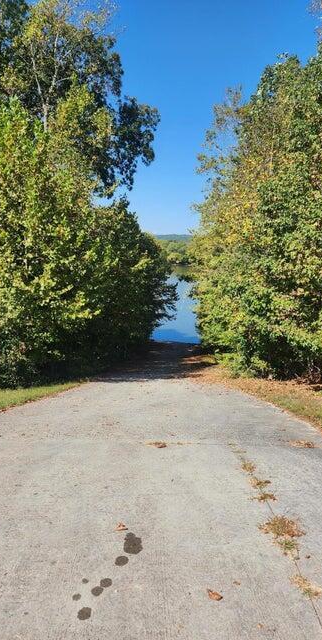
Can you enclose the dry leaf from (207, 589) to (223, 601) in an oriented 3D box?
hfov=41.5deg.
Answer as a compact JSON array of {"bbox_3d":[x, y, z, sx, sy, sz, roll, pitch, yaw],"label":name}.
[{"bbox_3d":[0.256,1.291,2.000,0.077,0.016,0.046,4,9,27],"label":"dry leaf"}]

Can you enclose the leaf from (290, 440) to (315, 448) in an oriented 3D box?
[{"bbox_3d":[1.564,1.376,4.700,0.270,0.035,0.140,0,3,0],"label":"leaf"}]

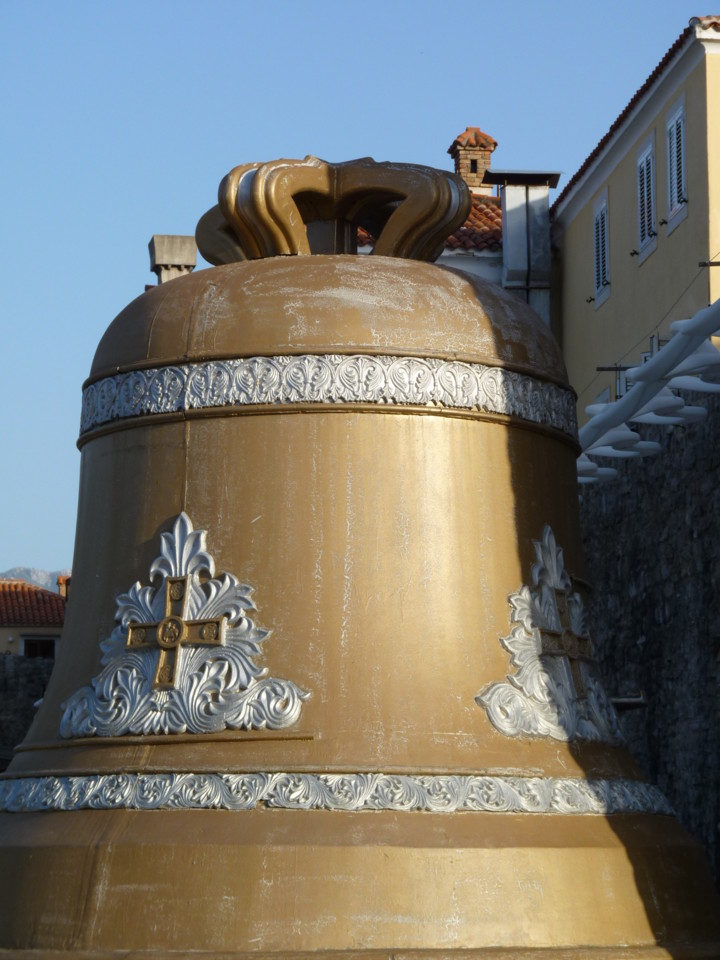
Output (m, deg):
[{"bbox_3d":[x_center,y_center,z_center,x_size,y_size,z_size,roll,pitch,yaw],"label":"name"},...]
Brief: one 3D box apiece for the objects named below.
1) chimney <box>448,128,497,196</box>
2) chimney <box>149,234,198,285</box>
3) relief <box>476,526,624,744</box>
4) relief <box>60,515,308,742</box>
[{"bbox_3d":[2.121,-5.968,57.000,0.780,1.300,0.780,2,-7,-11],"label":"chimney"},{"bbox_3d":[-3.093,-3.540,50.000,0.720,0.950,0.720,2,-7,-11],"label":"chimney"},{"bbox_3d":[0.822,0.649,12.401,0.201,0.920,1.233,-18,-16,30],"label":"relief"},{"bbox_3d":[-0.723,0.590,12.051,1.231,0.920,0.201,-4,-20,31],"label":"relief"}]

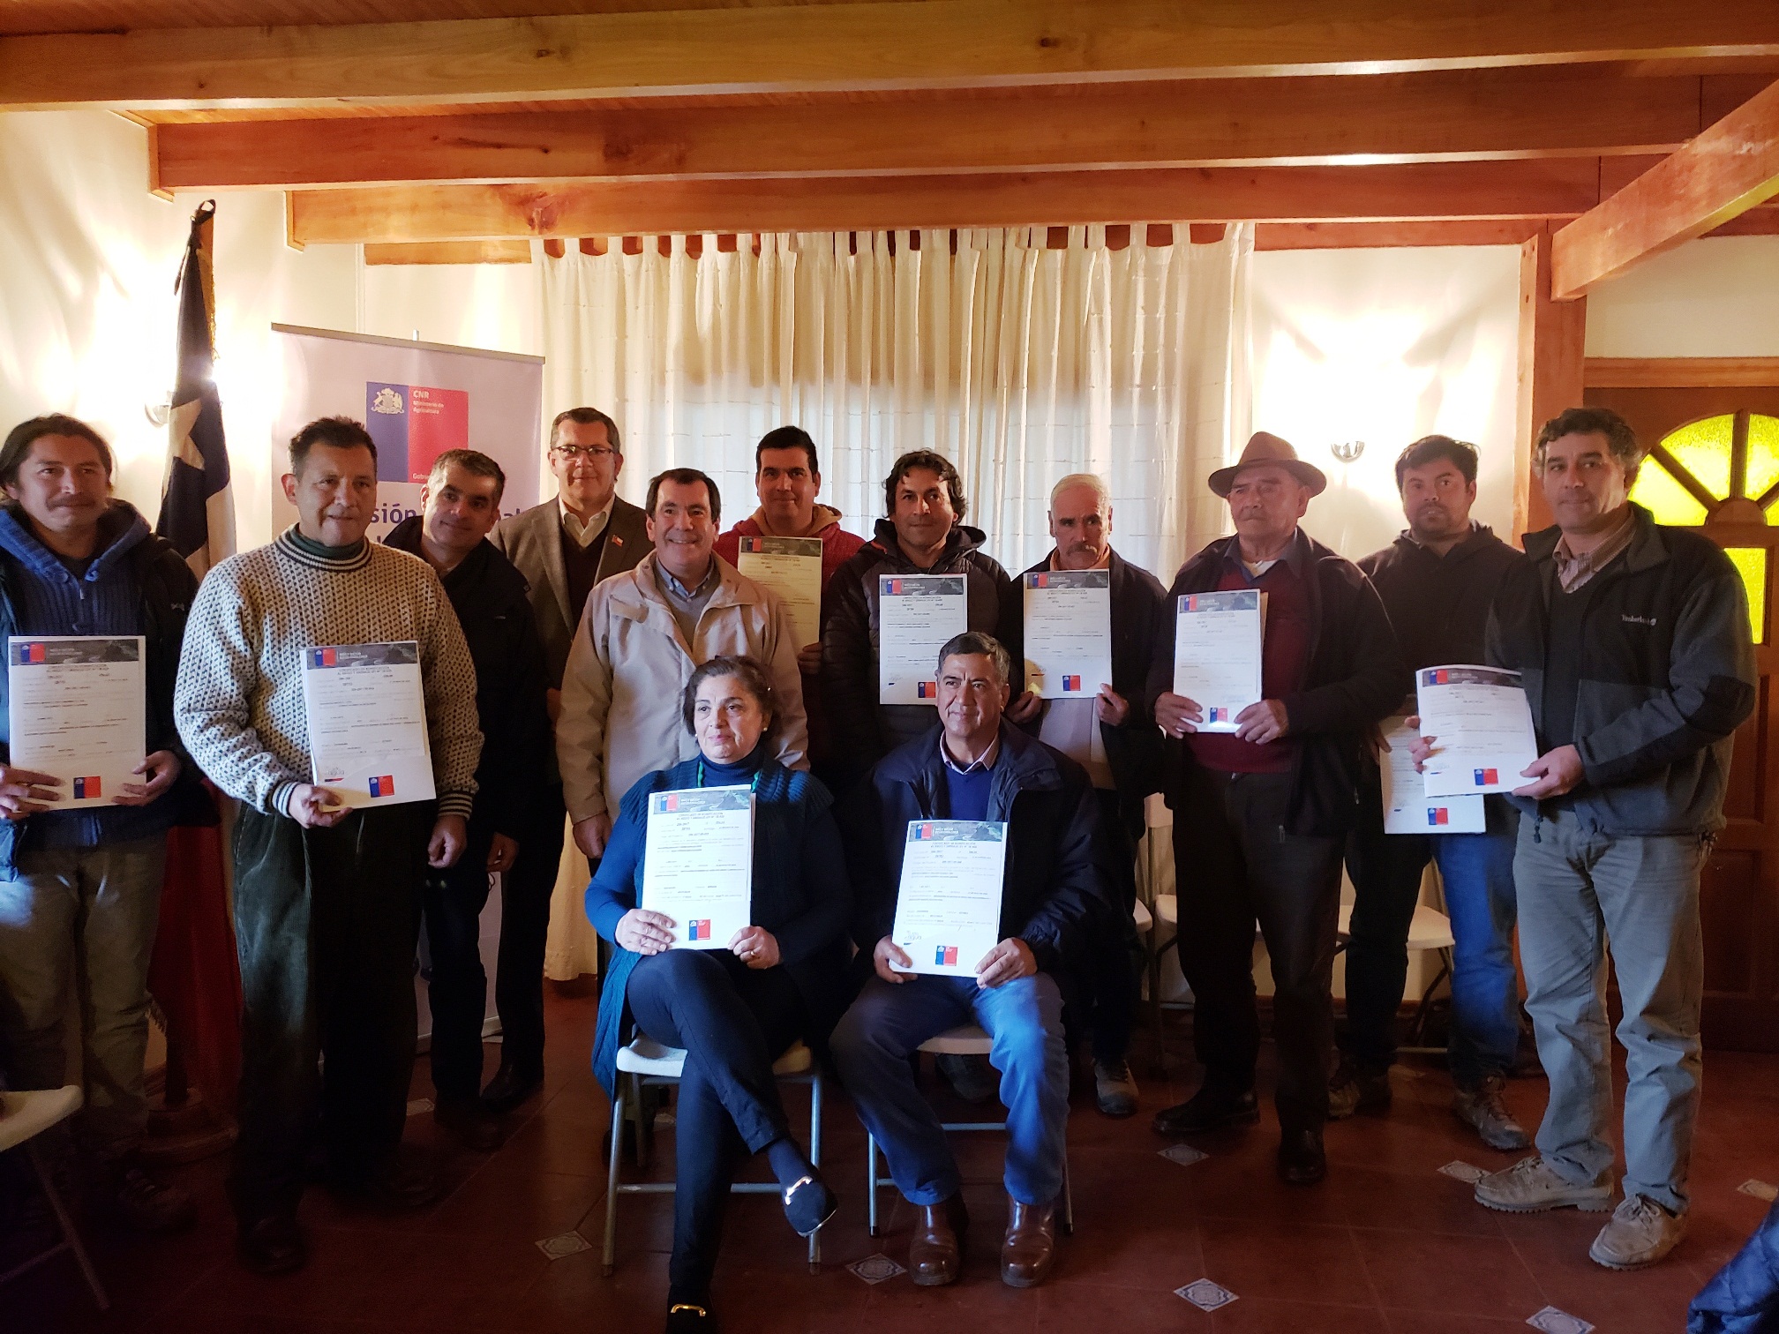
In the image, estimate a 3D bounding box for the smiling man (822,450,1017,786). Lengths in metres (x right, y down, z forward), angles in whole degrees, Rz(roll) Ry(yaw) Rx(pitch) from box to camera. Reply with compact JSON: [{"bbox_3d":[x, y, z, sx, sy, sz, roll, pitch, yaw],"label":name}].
[{"bbox_3d":[0.079,0.293,3.616,0.552,1.746,0.442,0,3,1],"label":"smiling man"}]

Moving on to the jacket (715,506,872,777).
[{"bbox_3d":[-0.271,-0.077,3.695,0.522,0.746,0.371,0,3,-5],"label":"jacket"}]

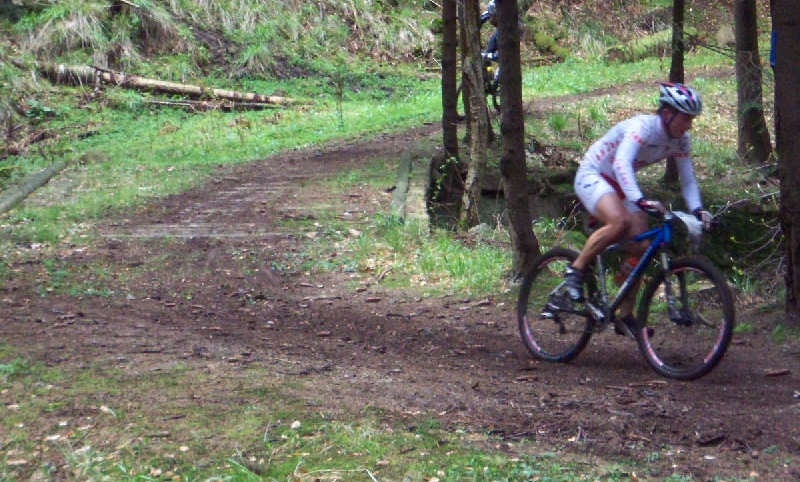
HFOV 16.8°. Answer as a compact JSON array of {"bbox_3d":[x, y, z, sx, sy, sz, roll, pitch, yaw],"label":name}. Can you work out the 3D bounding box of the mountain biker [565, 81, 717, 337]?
[{"bbox_3d":[1.283,-0.173,15.050,0.580,1.420,0.900,-5,6,-40],"label":"mountain biker"}]

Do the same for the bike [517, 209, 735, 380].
[{"bbox_3d":[1.225,0.240,15.100,0.580,0.980,1.710,-5,6,-40],"label":"bike"}]

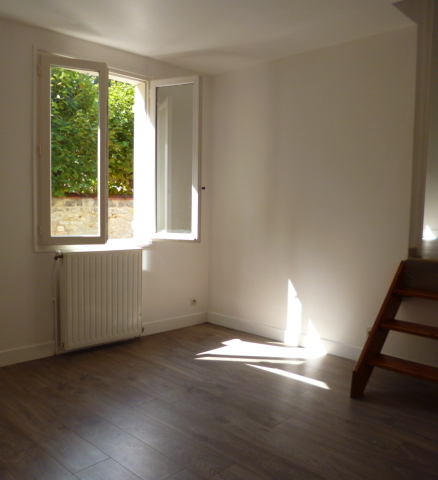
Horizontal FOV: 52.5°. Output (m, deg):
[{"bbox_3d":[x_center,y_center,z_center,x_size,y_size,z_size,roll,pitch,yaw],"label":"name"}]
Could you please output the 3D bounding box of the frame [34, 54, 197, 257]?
[{"bbox_3d":[-0.800,-0.674,3.586,1.221,1.540,0.504,-2,4,-44],"label":"frame"}]

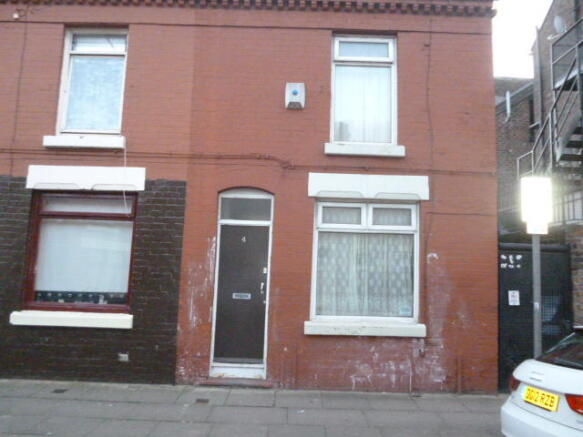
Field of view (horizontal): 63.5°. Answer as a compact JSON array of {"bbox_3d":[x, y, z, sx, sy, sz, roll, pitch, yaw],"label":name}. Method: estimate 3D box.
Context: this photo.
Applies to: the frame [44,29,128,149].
[{"bbox_3d":[-2.926,-1.900,6.812,1.169,1.783,0.200,2,-6,1],"label":"frame"}]

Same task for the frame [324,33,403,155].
[{"bbox_3d":[1.070,-1.782,6.768,1.134,1.773,0.200,2,-6,1],"label":"frame"}]

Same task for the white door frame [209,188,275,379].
[{"bbox_3d":[-0.675,0.876,6.581,0.787,2.647,0.160,2,-6,1],"label":"white door frame"}]

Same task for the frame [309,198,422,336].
[{"bbox_3d":[1.040,0.685,6.526,1.660,1.841,0.200,2,-6,1],"label":"frame"}]

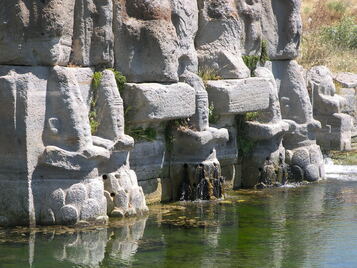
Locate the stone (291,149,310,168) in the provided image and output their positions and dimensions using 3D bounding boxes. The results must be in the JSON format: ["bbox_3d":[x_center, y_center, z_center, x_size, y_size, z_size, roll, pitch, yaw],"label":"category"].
[{"bbox_3d":[1.854,0.369,20.700,0.290,0.300,0.250,2,4,24],"label":"stone"}]

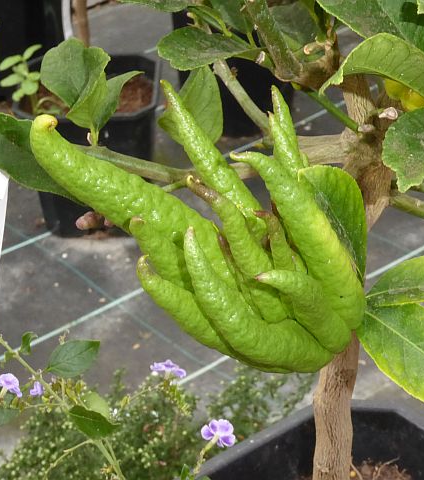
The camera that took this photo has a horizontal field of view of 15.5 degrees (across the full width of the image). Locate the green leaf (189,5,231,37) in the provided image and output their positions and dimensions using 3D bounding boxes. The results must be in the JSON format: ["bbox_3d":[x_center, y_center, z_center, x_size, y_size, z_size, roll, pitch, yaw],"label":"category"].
[{"bbox_3d":[-0.001,-0.111,0.785,0.030,0.012,0.016,28,69,26],"label":"green leaf"}]

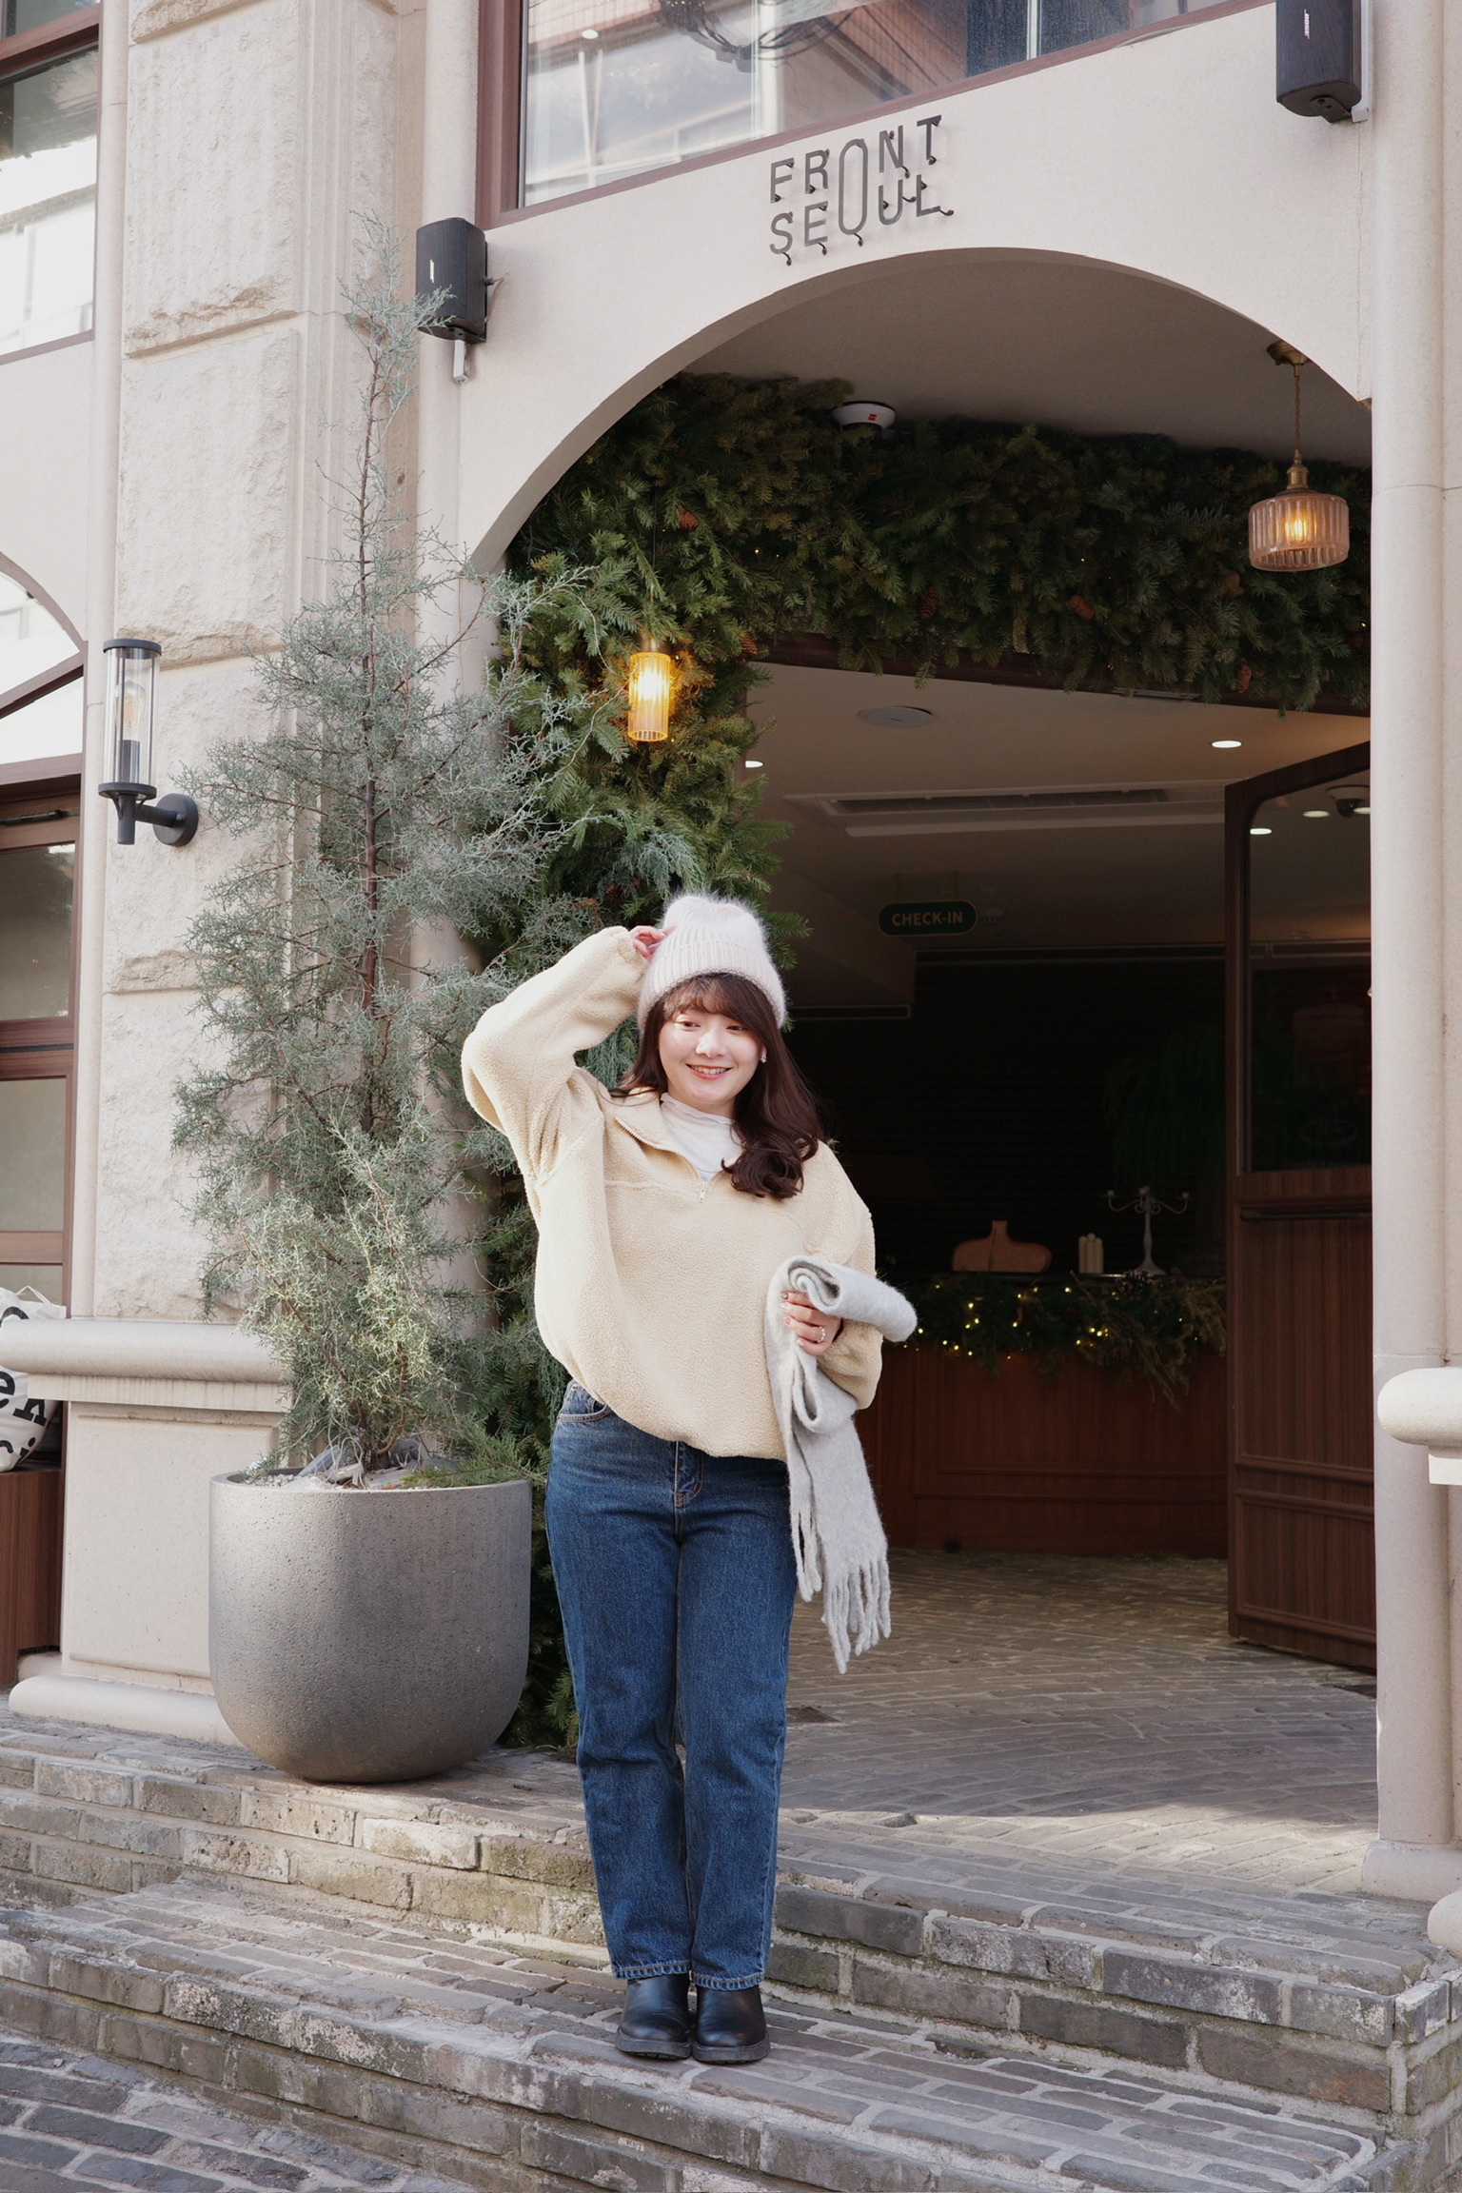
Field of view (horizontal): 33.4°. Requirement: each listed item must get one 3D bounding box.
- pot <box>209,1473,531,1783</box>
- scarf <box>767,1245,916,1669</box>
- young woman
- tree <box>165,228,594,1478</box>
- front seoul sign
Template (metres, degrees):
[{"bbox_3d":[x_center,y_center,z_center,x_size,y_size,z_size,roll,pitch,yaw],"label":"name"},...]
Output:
[{"bbox_3d":[-0.683,0.986,4.589,0.600,0.540,0.600,0,-4,0],"label":"pot"},{"bbox_3d":[0.156,0.521,3.460,0.210,0.580,0.190,1,-4,-3],"label":"scarf"},{"bbox_3d":[-0.087,0.531,3.583,0.620,1.670,0.420,0,-4,0],"label":"young woman"},{"bbox_3d":[-0.664,-0.471,4.686,0.780,2.420,0.740,0,-4,0],"label":"tree"},{"bbox_3d":[0.229,-1.641,4.419,0.390,0.200,0.050,-2,-4,33],"label":"front seoul sign"}]

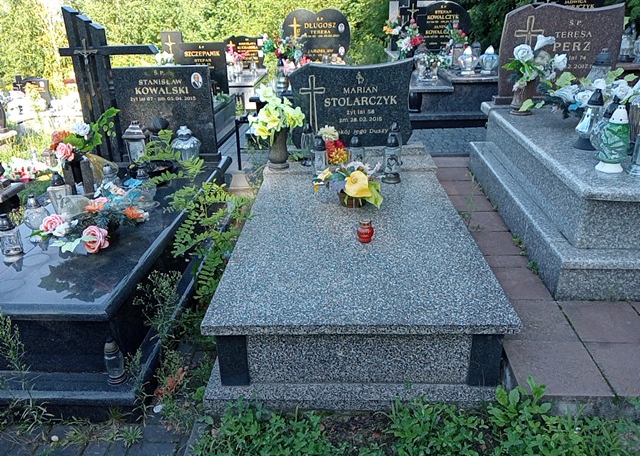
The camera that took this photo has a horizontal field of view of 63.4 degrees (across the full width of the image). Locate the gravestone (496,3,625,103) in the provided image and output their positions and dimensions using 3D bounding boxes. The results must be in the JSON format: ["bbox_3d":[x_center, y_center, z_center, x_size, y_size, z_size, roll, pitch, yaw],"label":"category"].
[{"bbox_3d":[1.736,-1.289,3.823,0.832,0.684,0.103,0,24,4],"label":"gravestone"}]

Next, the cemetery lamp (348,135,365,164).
[{"bbox_3d":[0.262,-0.534,3.582,0.100,0.233,0.100,0,24,3],"label":"cemetery lamp"}]

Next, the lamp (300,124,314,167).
[{"bbox_3d":[-0.082,-0.562,3.475,0.092,0.288,0.092,-1,24,3],"label":"lamp"}]

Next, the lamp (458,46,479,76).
[{"bbox_3d":[1.691,-1.887,5.847,0.211,0.287,0.211,0,24,3],"label":"lamp"}]

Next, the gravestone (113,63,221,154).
[{"bbox_3d":[-1.059,-0.805,3.582,0.695,0.599,0.091,-1,24,2],"label":"gravestone"}]

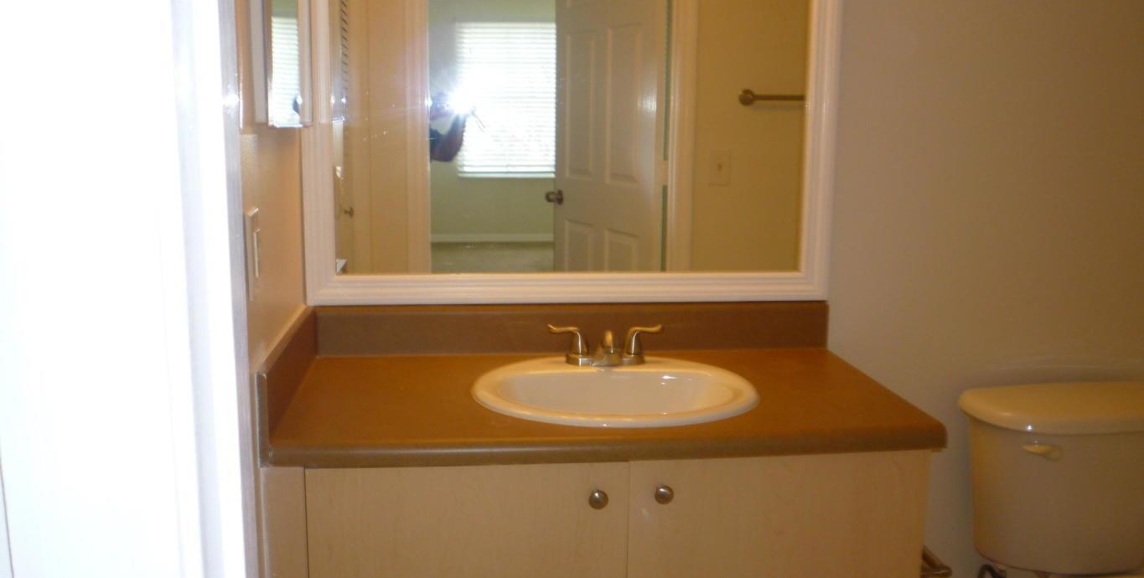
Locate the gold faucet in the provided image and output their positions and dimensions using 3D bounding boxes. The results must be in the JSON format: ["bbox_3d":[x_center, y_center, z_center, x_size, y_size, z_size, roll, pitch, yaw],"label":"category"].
[{"bbox_3d":[0.067,0.109,1.773,0.217,0.078,0.138,0,10,-7],"label":"gold faucet"}]

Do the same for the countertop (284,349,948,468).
[{"bbox_3d":[0.047,0.195,1.713,1.049,0.042,0.506,0,10,-7],"label":"countertop"}]

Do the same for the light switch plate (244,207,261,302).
[{"bbox_3d":[-0.455,-0.051,1.376,0.008,0.120,0.073,0,10,-7],"label":"light switch plate"}]

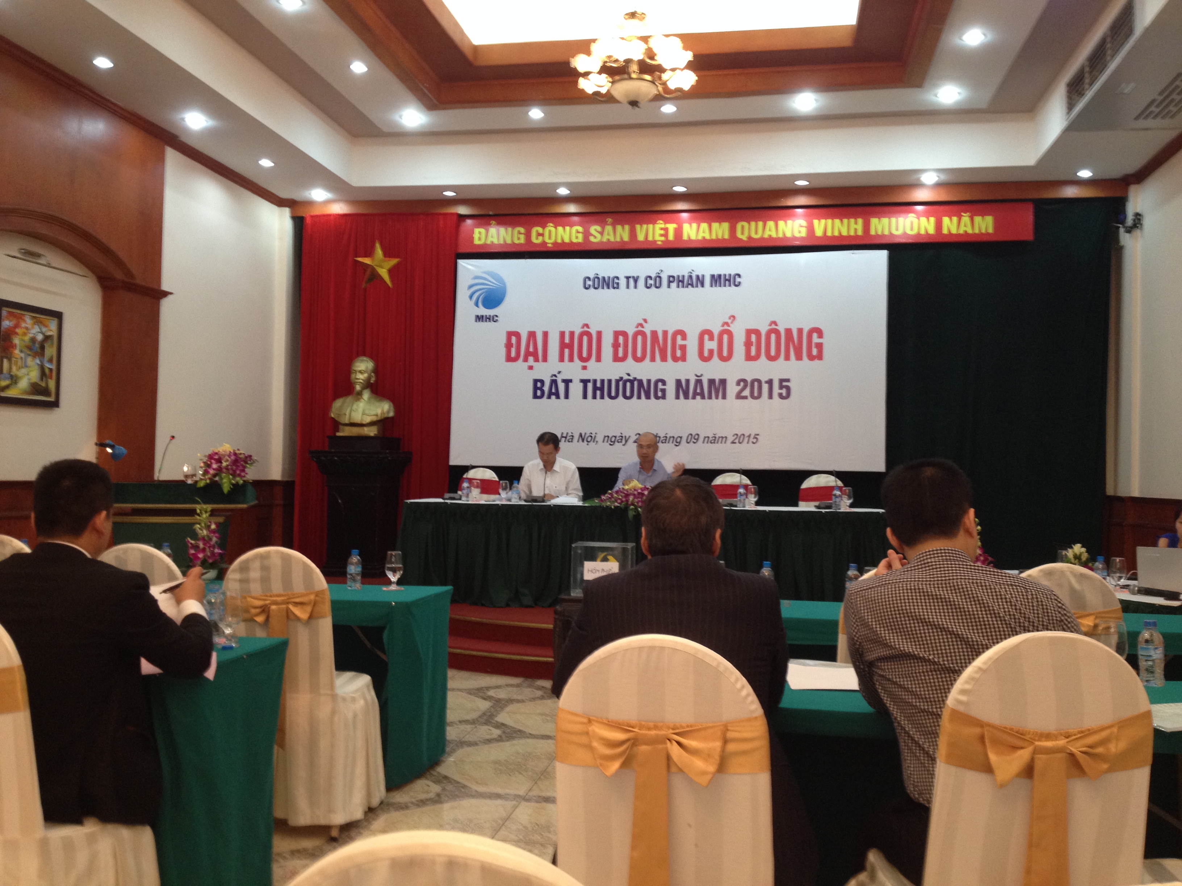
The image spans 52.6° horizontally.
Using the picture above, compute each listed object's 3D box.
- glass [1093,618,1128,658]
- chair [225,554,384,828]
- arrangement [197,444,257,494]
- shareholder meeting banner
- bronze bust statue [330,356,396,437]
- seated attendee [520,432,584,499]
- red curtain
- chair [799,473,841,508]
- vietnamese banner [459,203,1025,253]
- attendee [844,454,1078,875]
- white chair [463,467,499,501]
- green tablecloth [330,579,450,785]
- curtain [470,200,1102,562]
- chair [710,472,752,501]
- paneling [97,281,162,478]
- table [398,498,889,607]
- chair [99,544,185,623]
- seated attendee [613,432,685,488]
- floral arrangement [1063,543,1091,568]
[{"bbox_3d":[1.317,0.535,3.024,0.085,0.175,0.085,0,-2,9],"label":"glass"},{"bbox_3d":[-1.034,0.856,4.274,0.440,0.970,0.500,1,-2,8],"label":"chair"},{"bbox_3d":[-2.812,0.200,9.240,0.440,0.390,0.400,1,-2,10],"label":"arrangement"},{"bbox_3d":[0.666,-0.768,11.237,4.080,2.010,0.050,1,-2,10],"label":"shareholder meeting banner"},{"bbox_3d":[-2.184,-0.453,11.449,0.620,0.770,0.360,1,-2,10],"label":"bronze bust statue"},{"bbox_3d":[-0.371,0.593,9.815,0.550,1.300,0.750,1,-2,10],"label":"seated attendee"},{"bbox_3d":[-2.185,-0.512,12.096,1.660,3.600,0.140,0,-2,9],"label":"red curtain"},{"bbox_3d":[1.831,0.762,9.471,0.420,1.010,0.530,0,-2,9],"label":"chair"},{"bbox_3d":[1.386,-2.062,11.492,5.480,0.370,0.030,0,-2,9],"label":"vietnamese banner"},{"bbox_3d":[0.777,0.691,2.509,0.530,1.320,0.820,0,-2,9],"label":"attendee"},{"bbox_3d":[-0.995,0.744,10.203,0.430,1.000,0.520,1,-2,10],"label":"white chair"},{"bbox_3d":[-1.528,0.990,5.148,1.750,0.740,0.680,1,-2,10],"label":"green tablecloth"},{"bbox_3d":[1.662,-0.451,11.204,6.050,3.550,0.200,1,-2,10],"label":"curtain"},{"bbox_3d":[1.133,0.768,9.749,0.430,1.000,0.520,1,-2,10],"label":"chair"},{"bbox_3d":[-3.604,-0.467,9.363,0.140,1.520,0.720,0,-2,9],"label":"paneling"},{"bbox_3d":[0.379,0.863,9.248,3.690,0.750,0.900,1,-2,10],"label":"table"},{"bbox_3d":[-1.614,0.875,4.506,0.420,1.010,0.530,0,-2,9],"label":"chair"},{"bbox_3d":[0.457,0.580,9.453,0.560,1.330,0.780,0,-2,9],"label":"seated attendee"},{"bbox_3d":[2.499,0.620,6.142,0.200,0.210,0.200,0,-2,9],"label":"floral arrangement"}]

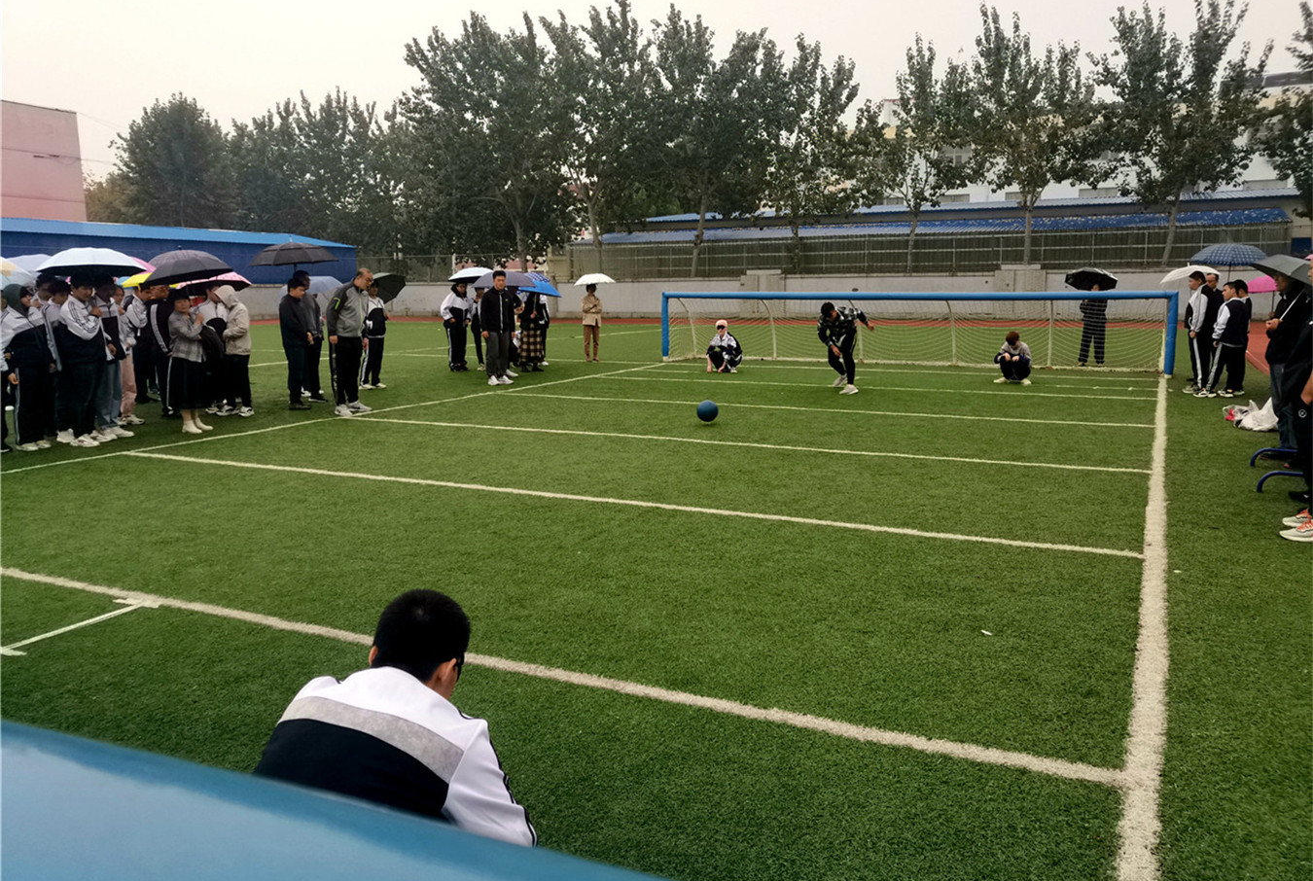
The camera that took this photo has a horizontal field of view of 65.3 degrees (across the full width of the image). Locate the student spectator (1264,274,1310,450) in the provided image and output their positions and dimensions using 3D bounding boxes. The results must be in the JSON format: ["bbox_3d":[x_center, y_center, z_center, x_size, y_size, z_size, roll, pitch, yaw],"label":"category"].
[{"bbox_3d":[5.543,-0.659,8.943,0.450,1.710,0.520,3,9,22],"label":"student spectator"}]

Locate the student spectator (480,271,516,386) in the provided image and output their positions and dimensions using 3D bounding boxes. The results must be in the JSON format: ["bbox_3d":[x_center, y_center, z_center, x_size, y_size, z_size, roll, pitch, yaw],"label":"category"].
[{"bbox_3d":[-2.573,-1.832,16.575,0.550,1.760,0.360,-4,10,-25],"label":"student spectator"}]

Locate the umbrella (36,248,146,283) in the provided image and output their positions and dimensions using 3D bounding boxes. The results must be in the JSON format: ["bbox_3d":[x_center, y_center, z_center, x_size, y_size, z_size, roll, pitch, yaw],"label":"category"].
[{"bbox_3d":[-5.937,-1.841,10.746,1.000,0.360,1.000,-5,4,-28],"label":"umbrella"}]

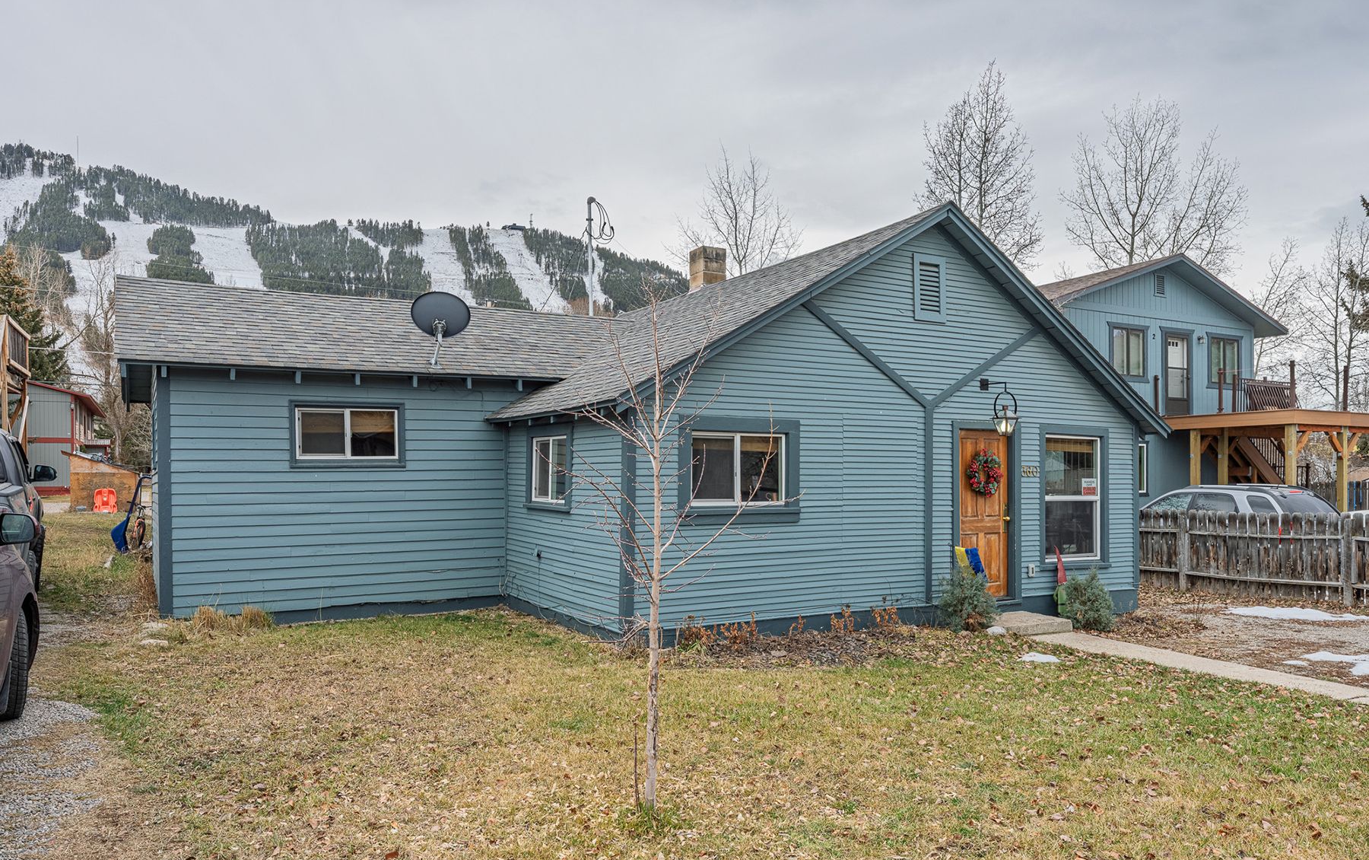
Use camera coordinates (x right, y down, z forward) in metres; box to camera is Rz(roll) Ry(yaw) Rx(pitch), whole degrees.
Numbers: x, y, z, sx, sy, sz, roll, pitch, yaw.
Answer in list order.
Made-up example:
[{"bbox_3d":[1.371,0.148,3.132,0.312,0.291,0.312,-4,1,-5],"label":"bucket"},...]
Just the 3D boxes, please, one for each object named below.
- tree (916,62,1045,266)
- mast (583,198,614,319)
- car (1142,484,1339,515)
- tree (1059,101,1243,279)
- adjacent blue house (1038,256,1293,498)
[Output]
[{"bbox_3d":[10.319,-4.693,31.685,4.283,16.440,4.283,-1,-2,18],"label":"tree"},{"bbox_3d":[-1.548,-2.945,16.564,0.500,2.550,0.200,1,-2,-28],"label":"mast"},{"bbox_3d":[10.040,1.947,18.269,1.820,1.750,4.800,1,-2,-28],"label":"car"},{"bbox_3d":[17.757,-4.476,34.189,6.254,16.221,6.254,-1,-2,28],"label":"tree"},{"bbox_3d":[9.450,-0.373,25.772,8.700,7.150,9.700,1,-2,-28],"label":"adjacent blue house"}]

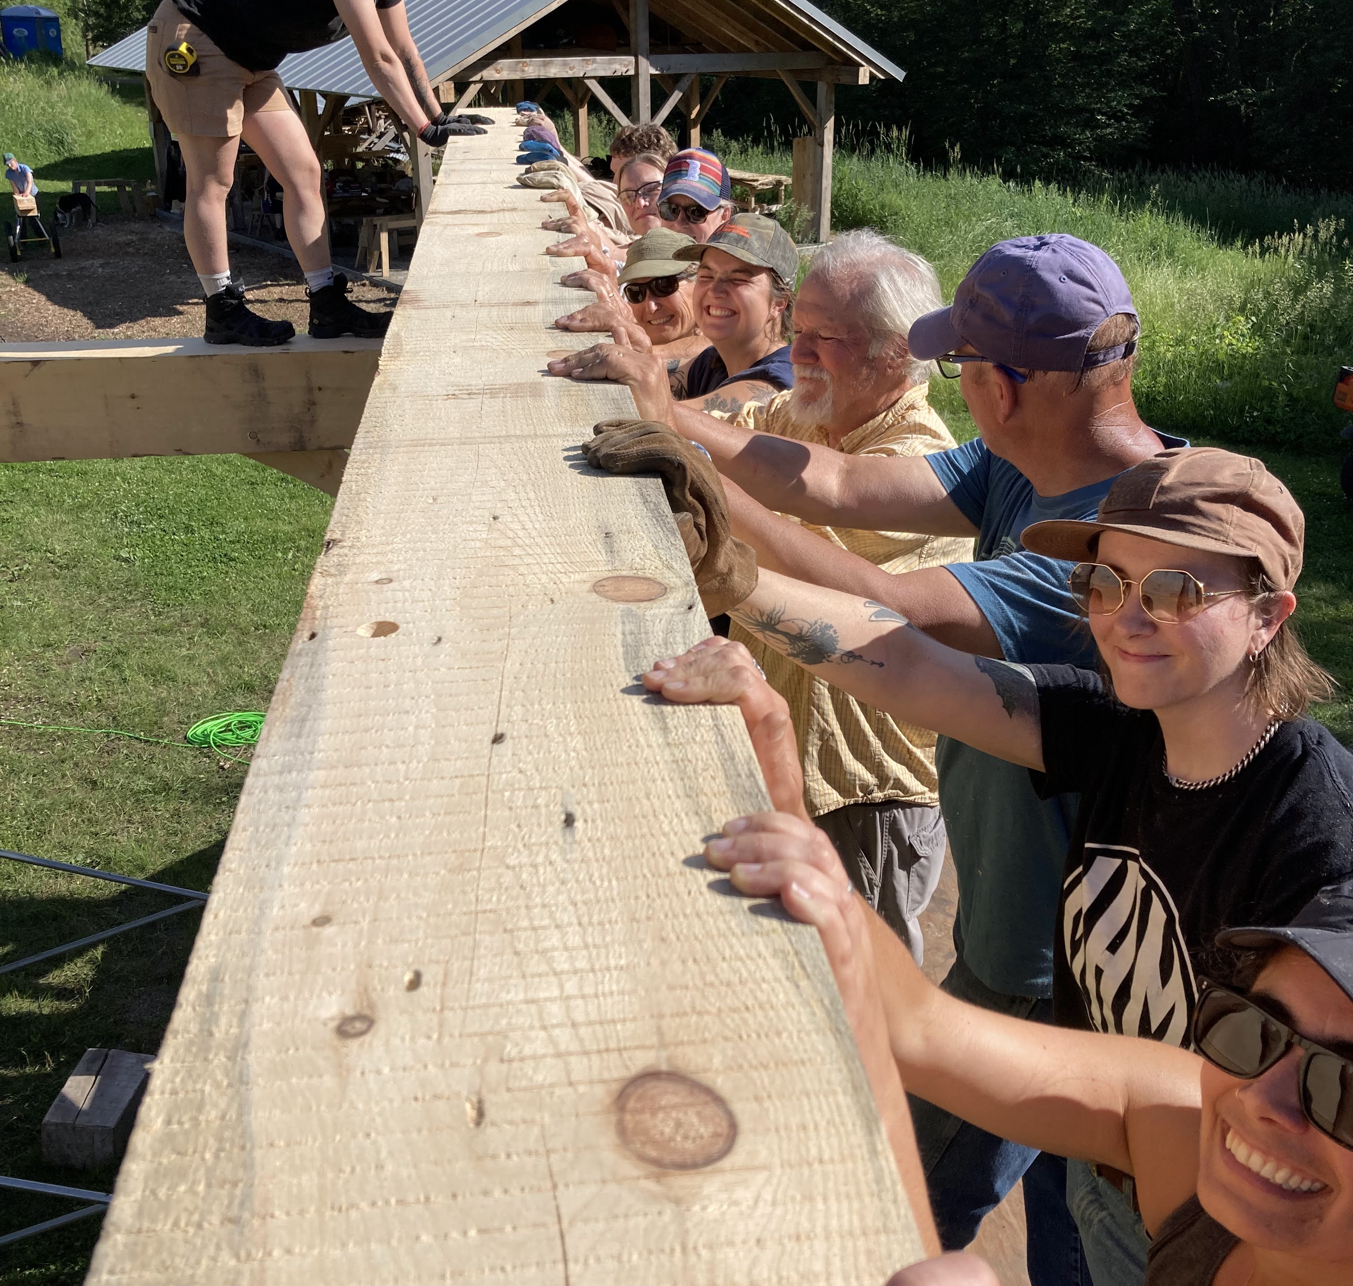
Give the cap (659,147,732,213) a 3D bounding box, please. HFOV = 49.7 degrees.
[{"bbox_3d":[0.047,-1.149,3.620,0.175,0.150,0.260,18,29,18],"label":"cap"}]

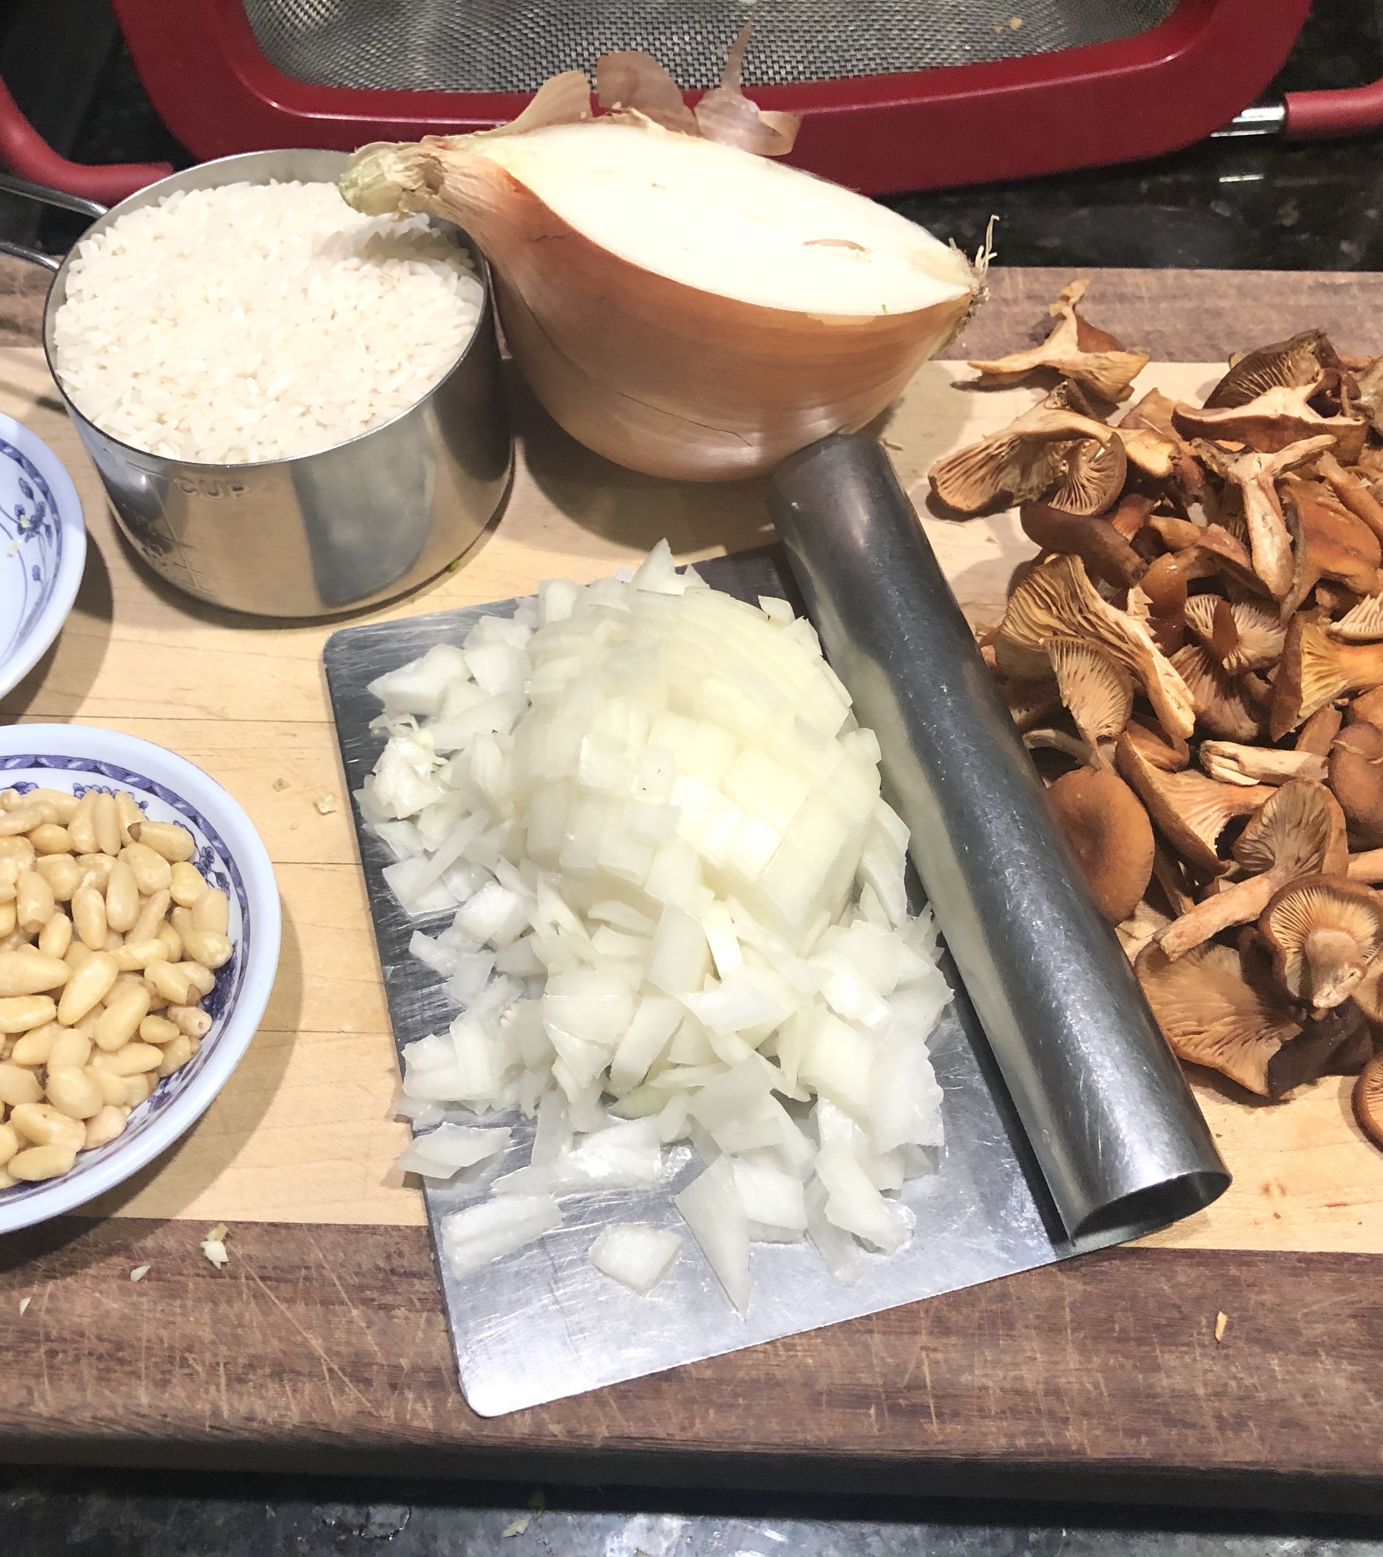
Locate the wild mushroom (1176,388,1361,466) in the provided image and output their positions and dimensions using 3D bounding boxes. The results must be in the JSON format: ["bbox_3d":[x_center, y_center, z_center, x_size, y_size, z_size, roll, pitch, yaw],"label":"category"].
[{"bbox_3d":[0.113,-0.069,0.329,0.037,0.014,0.017,8,17,2],"label":"wild mushroom"}]

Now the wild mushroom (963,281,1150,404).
[{"bbox_3d":[0.078,-0.093,0.356,0.037,0.019,0.018,1,57,2],"label":"wild mushroom"}]

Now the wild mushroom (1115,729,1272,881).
[{"bbox_3d":[0.086,0.004,0.291,0.028,0.021,0.028,-27,96,22],"label":"wild mushroom"}]

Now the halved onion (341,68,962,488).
[{"bbox_3d":[-0.010,-0.091,0.331,0.119,0.053,0.101,16,33,0],"label":"halved onion"}]

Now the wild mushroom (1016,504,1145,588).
[{"bbox_3d":[0.073,-0.044,0.318,0.024,0.016,0.014,37,49,0],"label":"wild mushroom"}]

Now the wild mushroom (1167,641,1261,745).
[{"bbox_3d":[0.095,-0.015,0.305,0.020,0.014,0.019,-1,75,6],"label":"wild mushroom"}]

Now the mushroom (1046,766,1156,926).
[{"bbox_3d":[0.069,0.011,0.288,0.021,0.013,0.025,-6,67,20],"label":"mushroom"}]

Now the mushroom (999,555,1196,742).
[{"bbox_3d":[0.074,-0.024,0.306,0.040,0.018,0.027,40,90,18],"label":"mushroom"}]

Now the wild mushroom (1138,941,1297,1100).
[{"bbox_3d":[0.087,0.039,0.274,0.027,0.013,0.024,2,69,-6],"label":"wild mushroom"}]

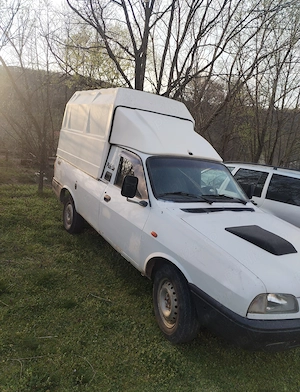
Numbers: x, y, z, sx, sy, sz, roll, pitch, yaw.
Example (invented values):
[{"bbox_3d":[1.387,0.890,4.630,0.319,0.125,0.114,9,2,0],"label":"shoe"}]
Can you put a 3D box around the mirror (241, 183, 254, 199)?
[{"bbox_3d":[1.190,-0.060,3.628,0.145,0.190,0.065,0,12,-40],"label":"mirror"}]

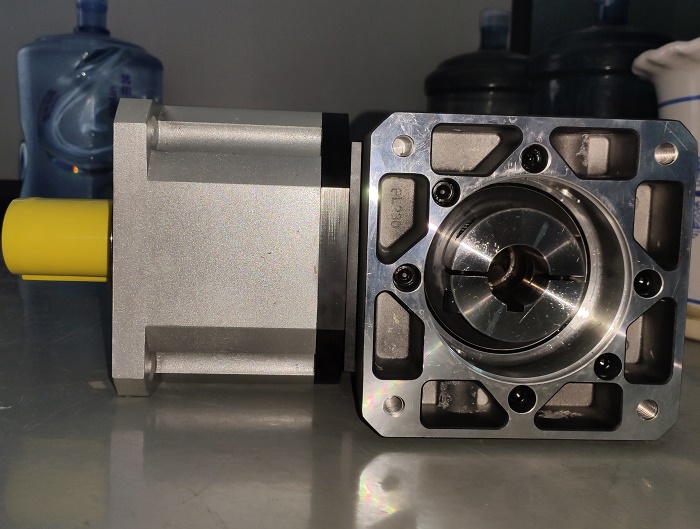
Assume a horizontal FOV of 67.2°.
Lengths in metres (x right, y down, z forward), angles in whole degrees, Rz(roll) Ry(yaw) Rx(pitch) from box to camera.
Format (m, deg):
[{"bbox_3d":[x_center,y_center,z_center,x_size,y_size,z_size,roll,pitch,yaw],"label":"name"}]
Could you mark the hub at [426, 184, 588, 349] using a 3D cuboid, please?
[{"bbox_3d":[0.097,0.005,0.325,0.084,0.084,0.046,1,5,-2],"label":"hub"}]

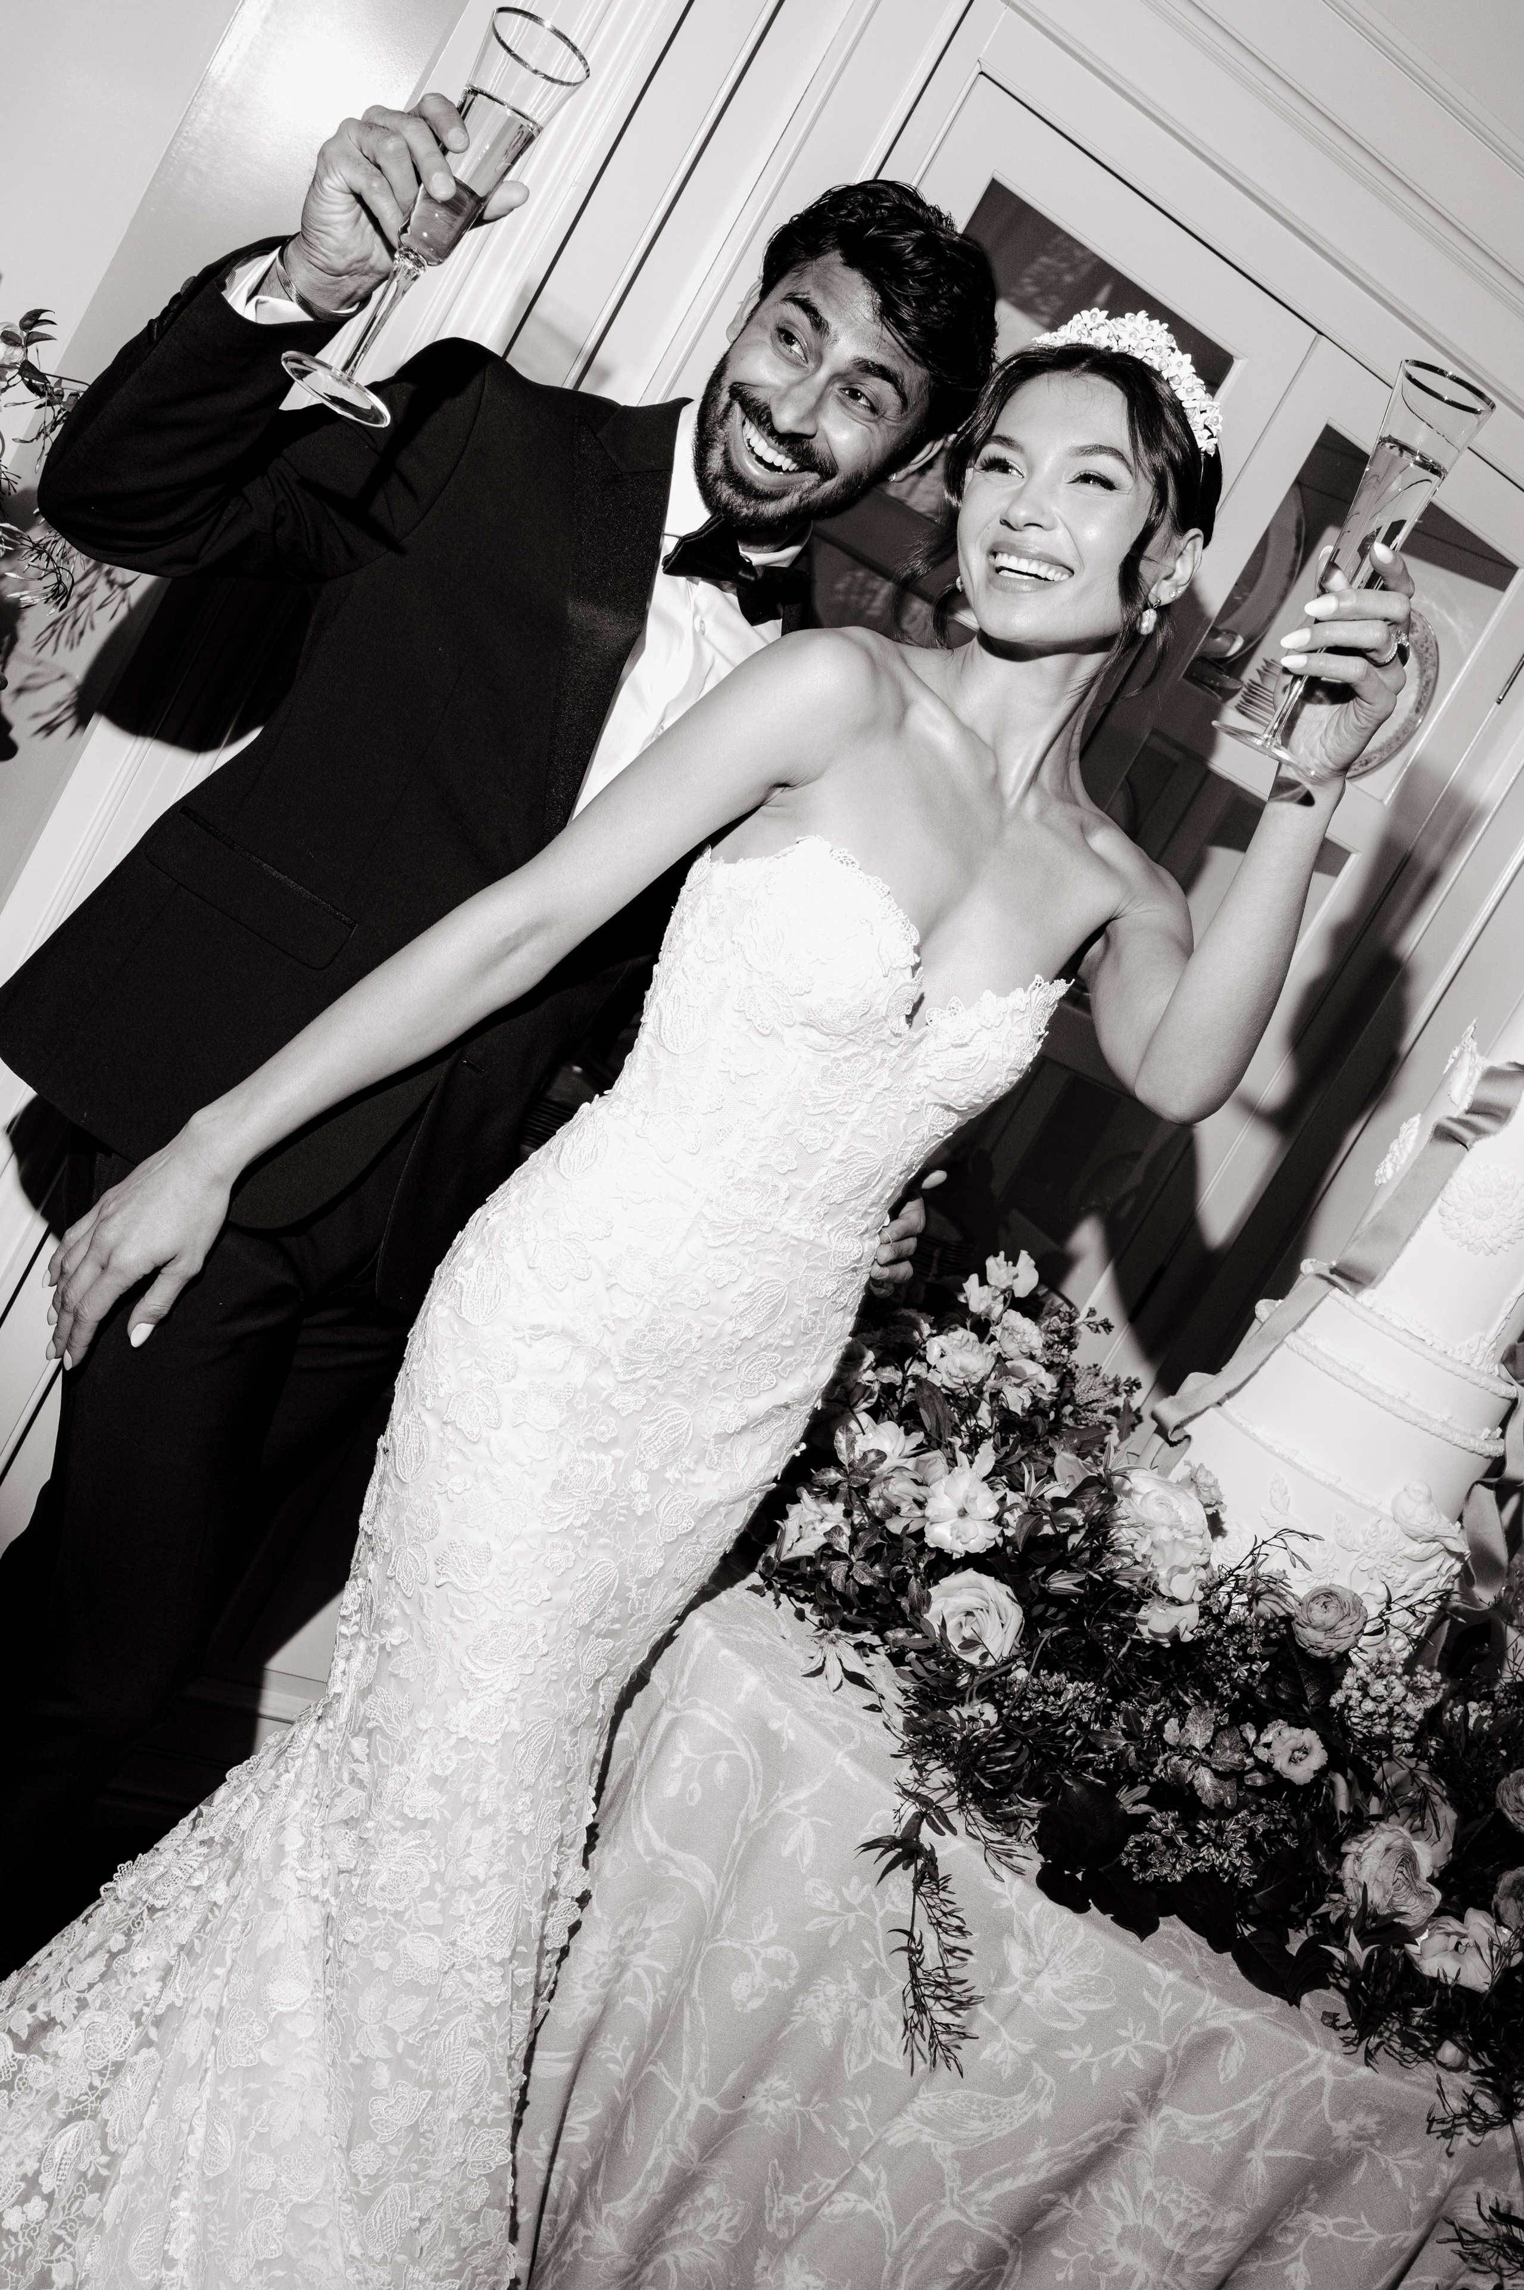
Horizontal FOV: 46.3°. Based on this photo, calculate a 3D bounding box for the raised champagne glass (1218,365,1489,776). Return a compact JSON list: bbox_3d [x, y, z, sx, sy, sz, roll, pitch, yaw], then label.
[{"bbox_3d":[0.360,-0.347,1.080,0.070,0.234,0.070,25,13,0],"label":"raised champagne glass"}]

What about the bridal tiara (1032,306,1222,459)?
[{"bbox_3d":[0.234,-0.509,1.196,0.163,0.098,0.070,16,3,24],"label":"bridal tiara"}]

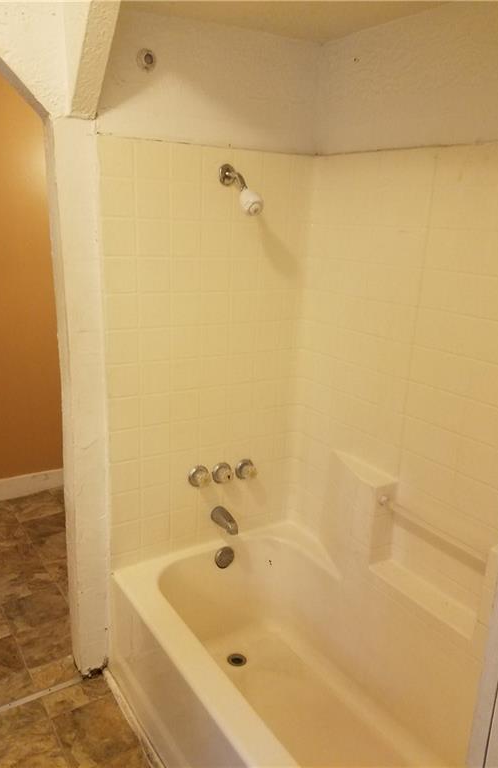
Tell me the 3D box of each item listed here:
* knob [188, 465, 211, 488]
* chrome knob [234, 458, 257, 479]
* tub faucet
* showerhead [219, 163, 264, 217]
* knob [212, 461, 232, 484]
[{"bbox_3d":[-0.170,0.350,2.116,0.072,0.072,0.058,-8,19,-32],"label":"knob"},{"bbox_3d":[-0.001,0.341,2.229,0.072,0.072,0.058,-8,19,-32],"label":"chrome knob"},{"bbox_3d":[-0.085,0.522,2.179,0.056,0.070,0.135,-8,19,-32],"label":"tub faucet"},{"bbox_3d":[-0.018,-0.618,1.835,0.068,0.163,0.200,-8,19,-32],"label":"showerhead"},{"bbox_3d":[-0.087,0.348,2.173,0.072,0.072,0.058,-8,19,-32],"label":"knob"}]

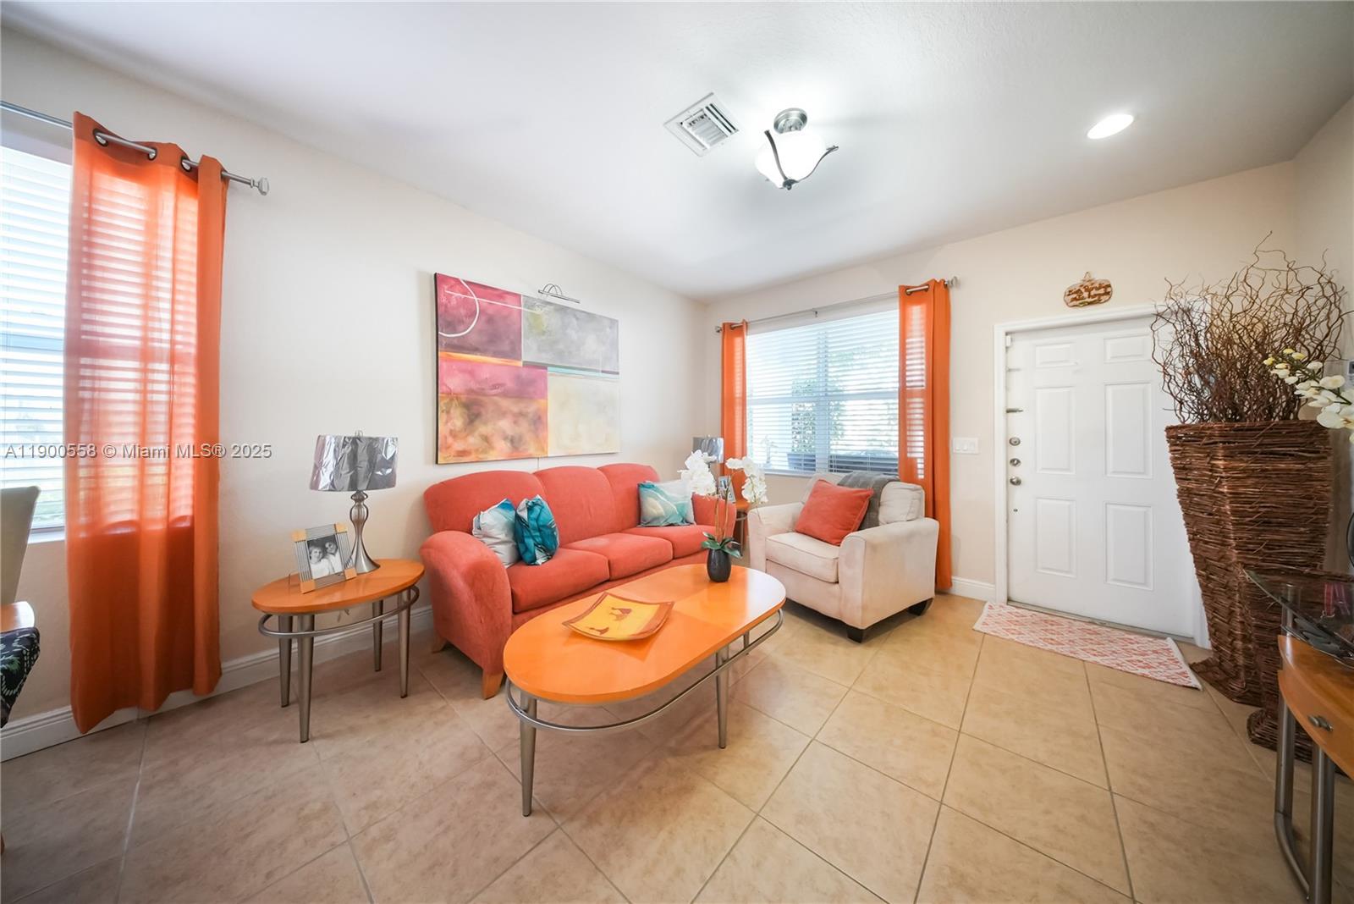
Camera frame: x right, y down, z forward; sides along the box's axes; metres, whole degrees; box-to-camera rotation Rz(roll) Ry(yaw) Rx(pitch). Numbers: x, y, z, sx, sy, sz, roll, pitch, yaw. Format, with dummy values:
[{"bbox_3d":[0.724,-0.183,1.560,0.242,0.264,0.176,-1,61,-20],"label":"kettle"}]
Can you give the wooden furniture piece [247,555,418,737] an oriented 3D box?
[{"bbox_3d":[-1.622,0.925,1.846,0.610,0.585,0.630,1,2,41],"label":"wooden furniture piece"}]

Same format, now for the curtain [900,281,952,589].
[{"bbox_3d":[2.093,-0.135,3.183,0.369,2.541,0.107,1,1,37],"label":"curtain"}]

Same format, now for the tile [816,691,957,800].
[{"bbox_3d":[0.939,1.250,1.672,0.456,0.011,0.447,1,2,41],"label":"tile"}]

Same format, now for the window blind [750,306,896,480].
[{"bbox_3d":[1.447,-0.522,3.905,1.780,1.580,0.060,1,2,41],"label":"window blind"}]

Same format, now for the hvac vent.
[{"bbox_3d":[0.129,-1.650,1.928,0.299,0.021,0.303,1,2,41],"label":"hvac vent"}]

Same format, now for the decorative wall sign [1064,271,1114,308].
[{"bbox_3d":[2.946,-1.164,2.696,0.250,0.250,0.015,1,2,41],"label":"decorative wall sign"}]

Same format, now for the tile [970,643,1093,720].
[{"bbox_3d":[1.906,1.236,2.027,0.457,0.010,0.457,1,2,41],"label":"tile"}]

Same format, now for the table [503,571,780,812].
[{"bbox_3d":[-0.063,0.993,1.801,0.756,0.504,1.380,1,2,45],"label":"table"}]

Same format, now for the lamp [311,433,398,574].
[{"bbox_3d":[-1.675,0.254,2.003,0.355,0.710,0.355,1,2,41],"label":"lamp"}]

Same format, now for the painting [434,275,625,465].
[{"bbox_3d":[-1.113,-0.569,3.137,0.040,1.300,1.541,1,2,45],"label":"painting"}]

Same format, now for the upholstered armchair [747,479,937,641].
[{"bbox_3d":[1.298,0.690,2.983,0.975,0.945,0.971,-1,1,-37],"label":"upholstered armchair"}]

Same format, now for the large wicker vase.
[{"bbox_3d":[2.967,0.558,1.962,0.370,1.375,0.340,1,1,25],"label":"large wicker vase"}]

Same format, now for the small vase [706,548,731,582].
[{"bbox_3d":[0.228,0.630,2.111,0.130,0.184,0.127,0,1,0],"label":"small vase"}]

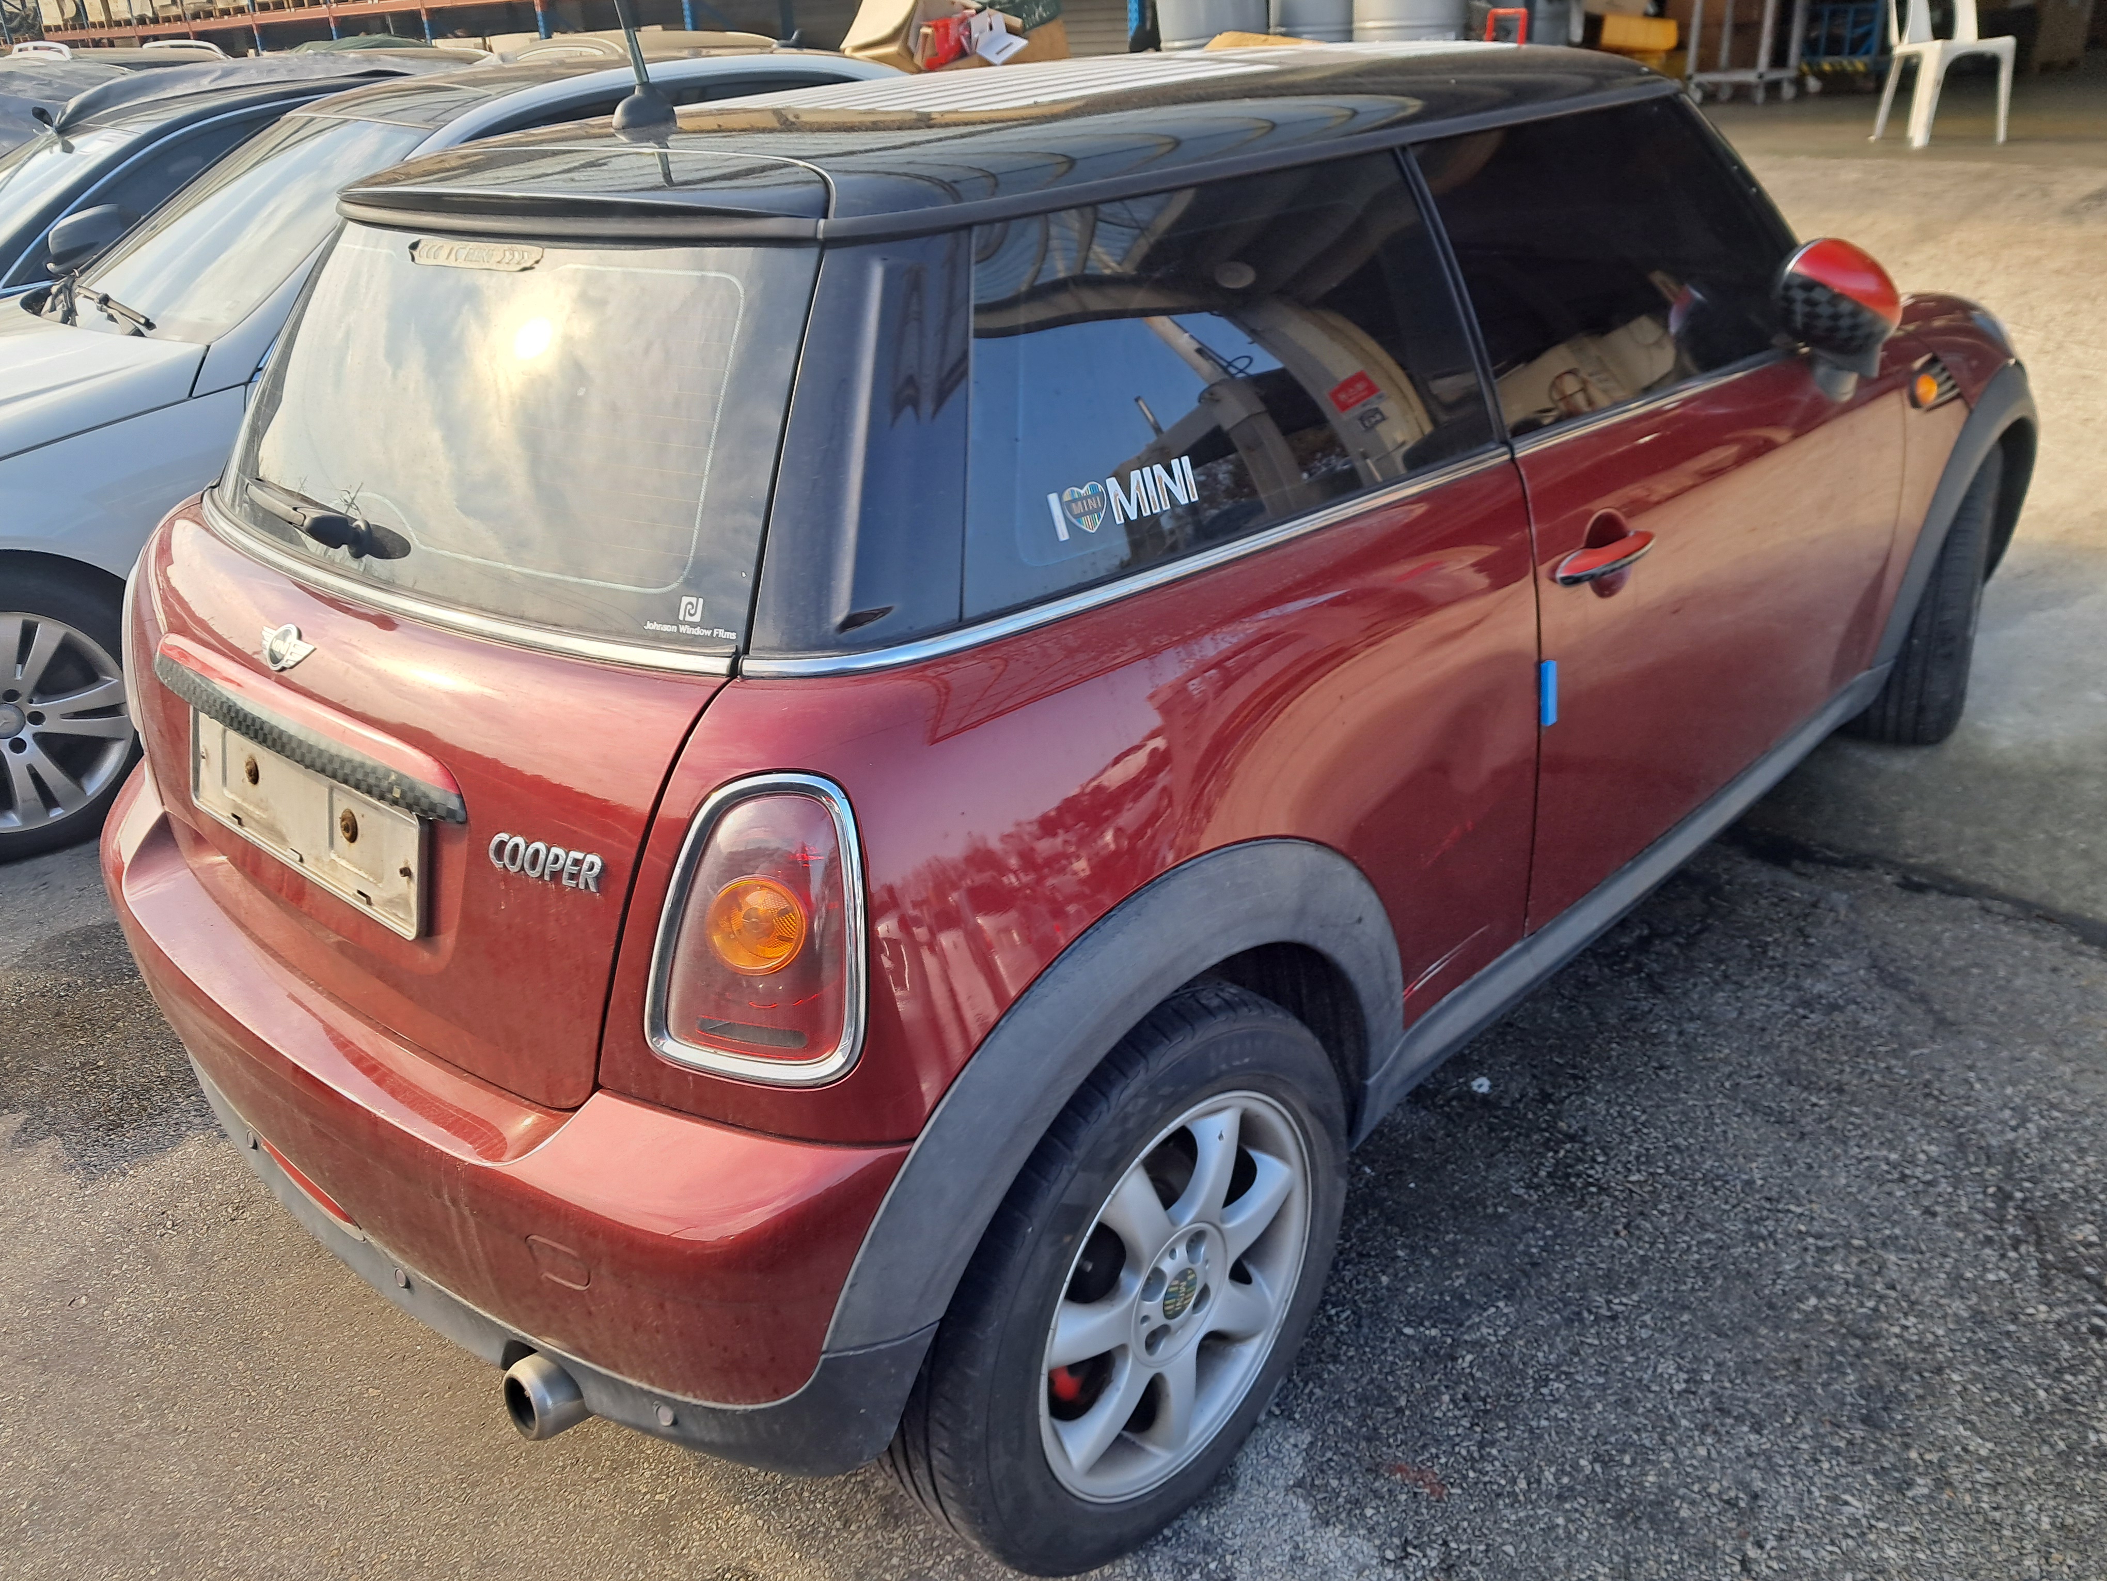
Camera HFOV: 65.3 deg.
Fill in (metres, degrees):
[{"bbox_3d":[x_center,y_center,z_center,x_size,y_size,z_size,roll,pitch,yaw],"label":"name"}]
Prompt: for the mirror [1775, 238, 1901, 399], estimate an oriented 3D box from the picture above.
[{"bbox_3d":[1.129,-0.673,2.364,0.155,0.235,0.200,11,29,30],"label":"mirror"}]

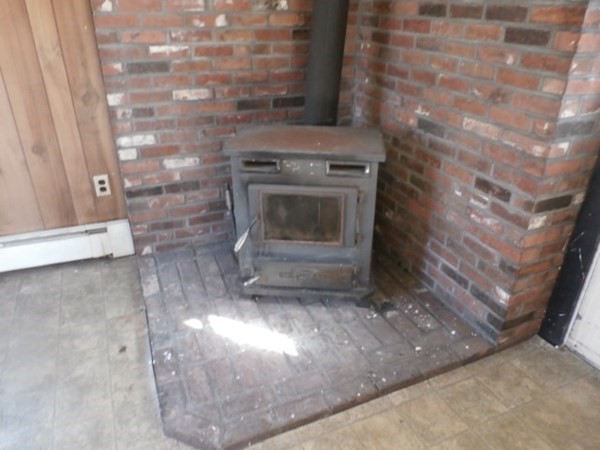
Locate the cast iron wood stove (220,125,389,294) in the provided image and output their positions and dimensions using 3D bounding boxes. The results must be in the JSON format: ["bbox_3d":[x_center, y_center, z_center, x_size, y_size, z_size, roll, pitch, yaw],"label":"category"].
[{"bbox_3d":[0.029,-0.057,2.176,0.683,0.779,0.400,2,27,3],"label":"cast iron wood stove"}]

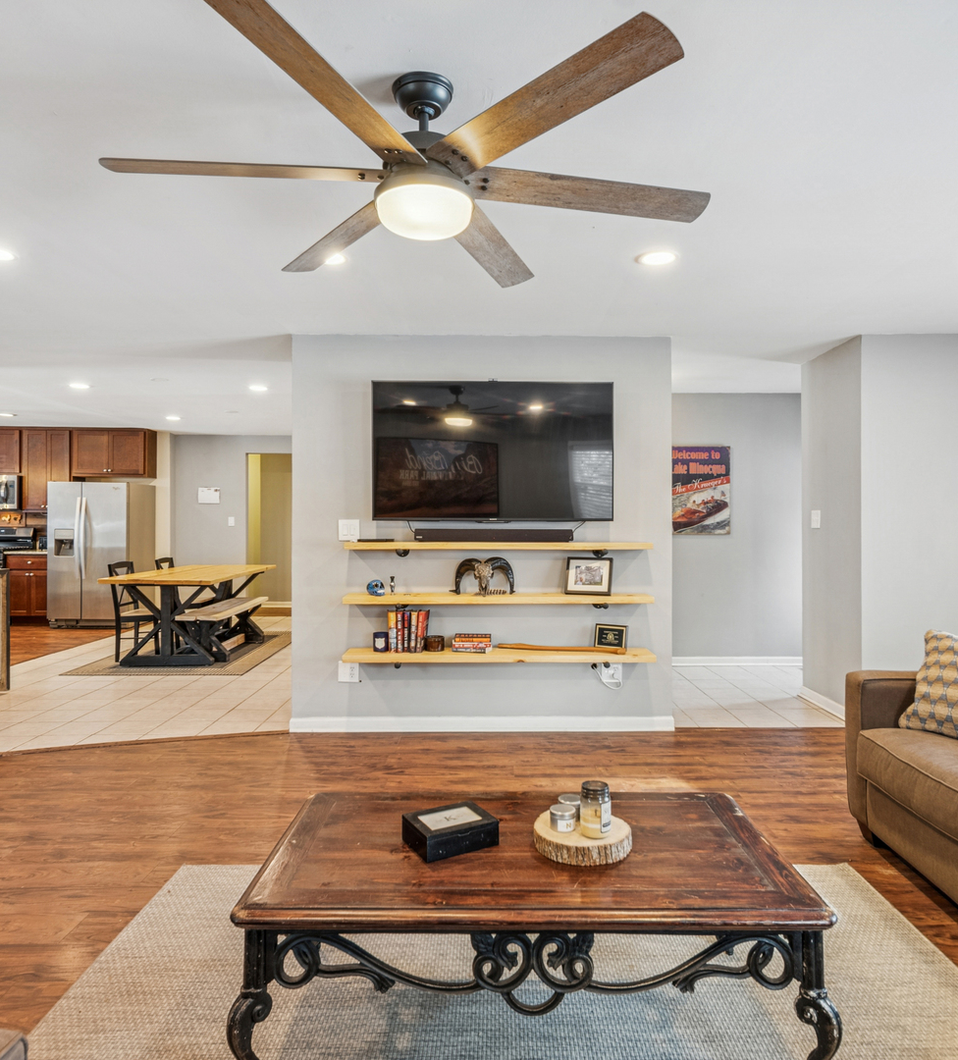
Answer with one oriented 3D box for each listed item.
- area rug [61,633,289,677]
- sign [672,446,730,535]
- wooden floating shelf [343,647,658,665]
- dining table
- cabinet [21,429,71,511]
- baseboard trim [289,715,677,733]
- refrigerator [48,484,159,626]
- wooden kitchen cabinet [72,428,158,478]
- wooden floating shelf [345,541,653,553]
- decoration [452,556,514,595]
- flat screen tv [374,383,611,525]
[{"bbox_3d":[-2.740,1.200,6.630,1.526,0.010,2.270,0,0,0],"label":"area rug"},{"bbox_3d":[1.980,-0.351,5.977,0.570,0.797,0.025,0,0,0],"label":"sign"},{"bbox_3d":[0.125,0.748,3.966,1.828,0.044,0.220,0,0,-1],"label":"wooden floating shelf"},{"bbox_3d":[-2.820,0.818,6.800,0.972,0.775,2.290,0,0,-2],"label":"dining table"},{"bbox_3d":[-5.468,-0.770,8.543,0.604,1.050,0.330,0,0,-3],"label":"cabinet"},{"bbox_3d":[0.022,1.162,3.960,2.303,0.090,0.016,0,0,0],"label":"baseboard trim"},{"bbox_3d":[-4.710,0.296,8.332,0.920,1.745,0.830,0,0,-3],"label":"refrigerator"},{"bbox_3d":[-4.698,-0.978,8.588,0.937,0.632,0.330,0,0,-3],"label":"wooden kitchen cabinet"},{"bbox_3d":[0.114,0.092,3.847,1.737,0.041,0.235,0,0,0],"label":"wooden floating shelf"},{"bbox_3d":[0.033,0.270,3.850,0.361,0.228,0.130,0,0,0],"label":"decoration"},{"bbox_3d":[0.080,-0.459,3.885,1.406,0.811,0.060,0,0,0],"label":"flat screen tv"}]

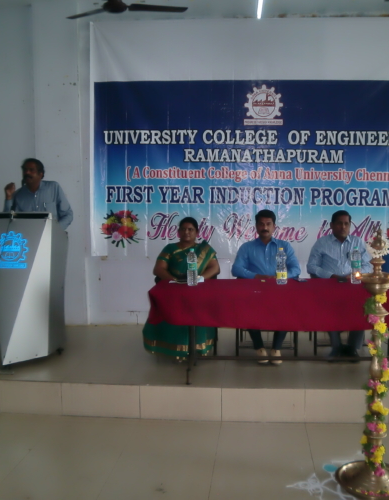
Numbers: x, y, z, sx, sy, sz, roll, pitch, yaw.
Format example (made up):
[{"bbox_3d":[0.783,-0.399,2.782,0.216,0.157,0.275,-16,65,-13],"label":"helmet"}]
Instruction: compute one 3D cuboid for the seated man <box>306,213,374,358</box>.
[{"bbox_3d":[1.263,0.290,4.736,0.580,1.260,0.740,0,5,6],"label":"seated man"}]

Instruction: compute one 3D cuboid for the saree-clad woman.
[{"bbox_3d":[-0.113,0.322,4.828,0.640,1.220,0.740,0,5,6],"label":"saree-clad woman"}]

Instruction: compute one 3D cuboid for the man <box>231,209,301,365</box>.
[{"bbox_3d":[0.633,0.288,4.739,0.590,1.280,0.740,0,5,6],"label":"man"}]

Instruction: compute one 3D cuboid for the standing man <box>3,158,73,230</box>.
[{"bbox_3d":[-1.444,0.053,5.092,0.560,1.750,0.420,-1,5,-4],"label":"standing man"}]

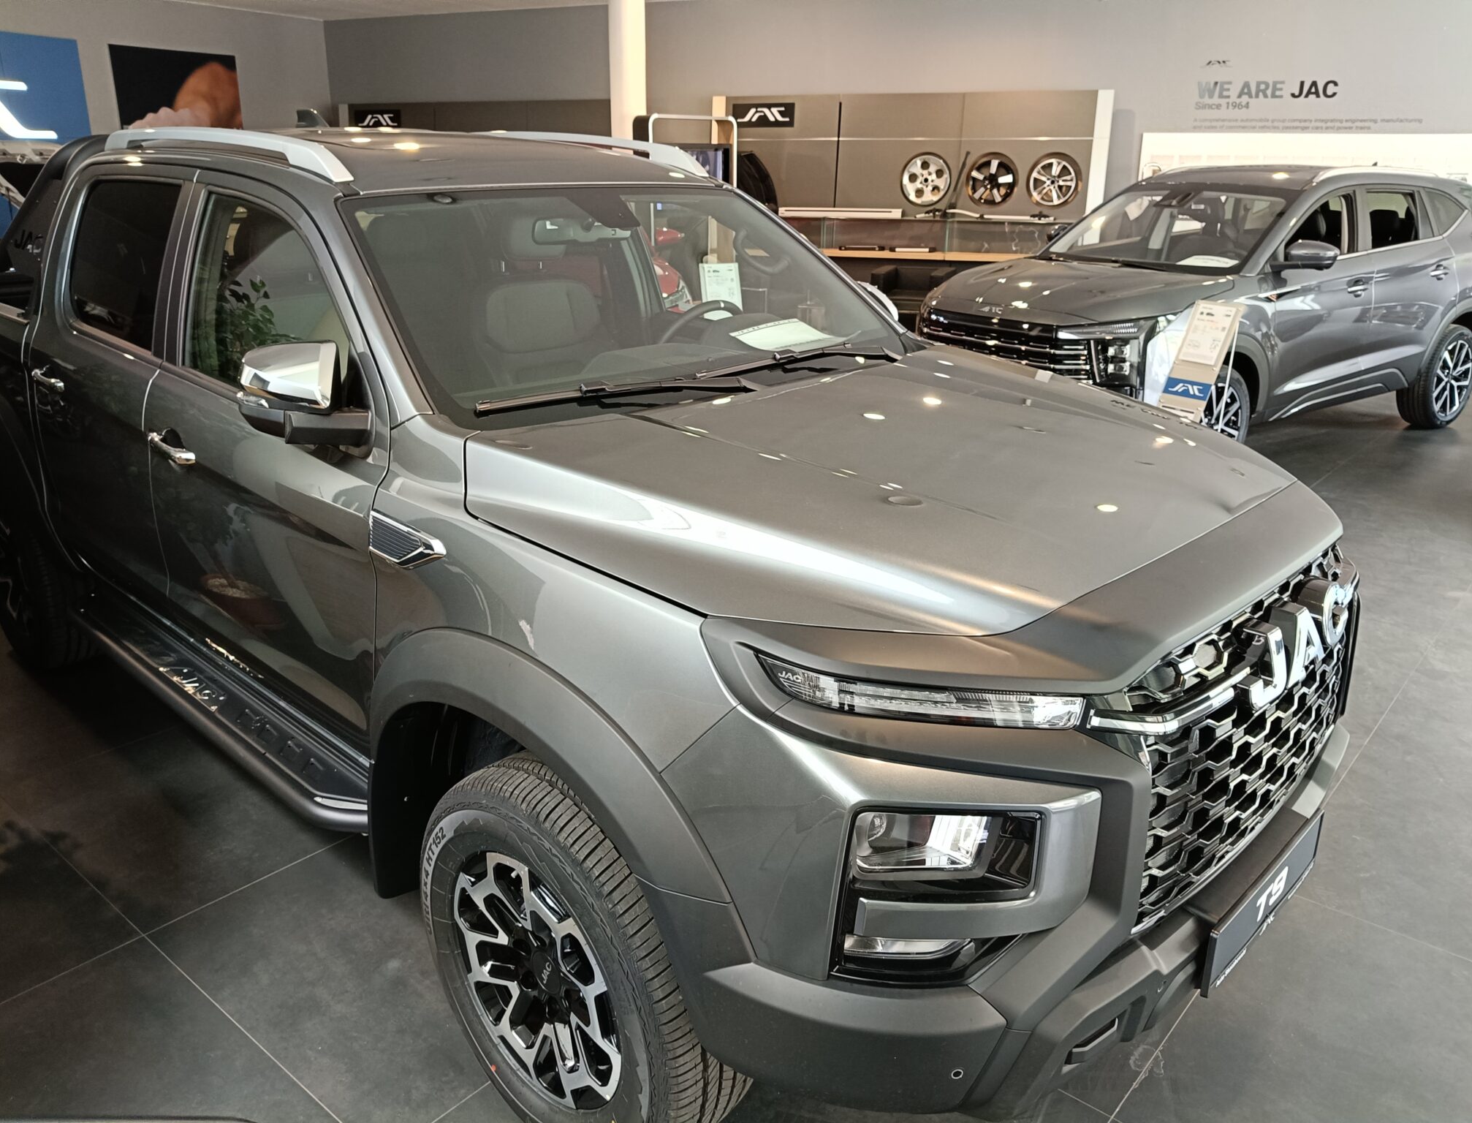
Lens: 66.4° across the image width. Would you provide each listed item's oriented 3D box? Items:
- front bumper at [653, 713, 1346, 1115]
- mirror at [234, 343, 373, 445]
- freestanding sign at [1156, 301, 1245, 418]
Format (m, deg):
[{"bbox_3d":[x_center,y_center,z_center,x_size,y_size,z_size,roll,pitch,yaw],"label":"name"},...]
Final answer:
[{"bbox_3d":[0.746,0.381,2.134,0.600,0.640,1.900,18,26,41],"label":"front bumper"},{"bbox_3d":[-0.802,-0.307,2.113,0.150,0.190,0.250,18,26,41],"label":"mirror"},{"bbox_3d":[2.356,-0.800,5.916,0.600,1.130,0.290,-12,23,-31],"label":"freestanding sign"}]

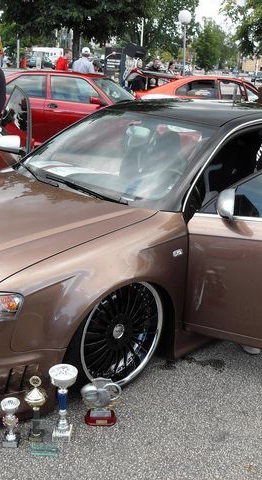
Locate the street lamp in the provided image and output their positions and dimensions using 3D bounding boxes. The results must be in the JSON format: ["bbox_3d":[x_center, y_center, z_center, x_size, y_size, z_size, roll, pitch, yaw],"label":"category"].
[{"bbox_3d":[1.986,-6.517,18.908,0.480,3.500,0.480,3,19,-1],"label":"street lamp"}]

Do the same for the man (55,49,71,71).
[{"bbox_3d":[-1.458,-3.134,11.082,0.400,1.780,0.500,5,19,4],"label":"man"}]

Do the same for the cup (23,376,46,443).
[{"bbox_3d":[-0.409,0.724,2.238,0.087,0.312,0.083,2,19,0],"label":"cup"}]

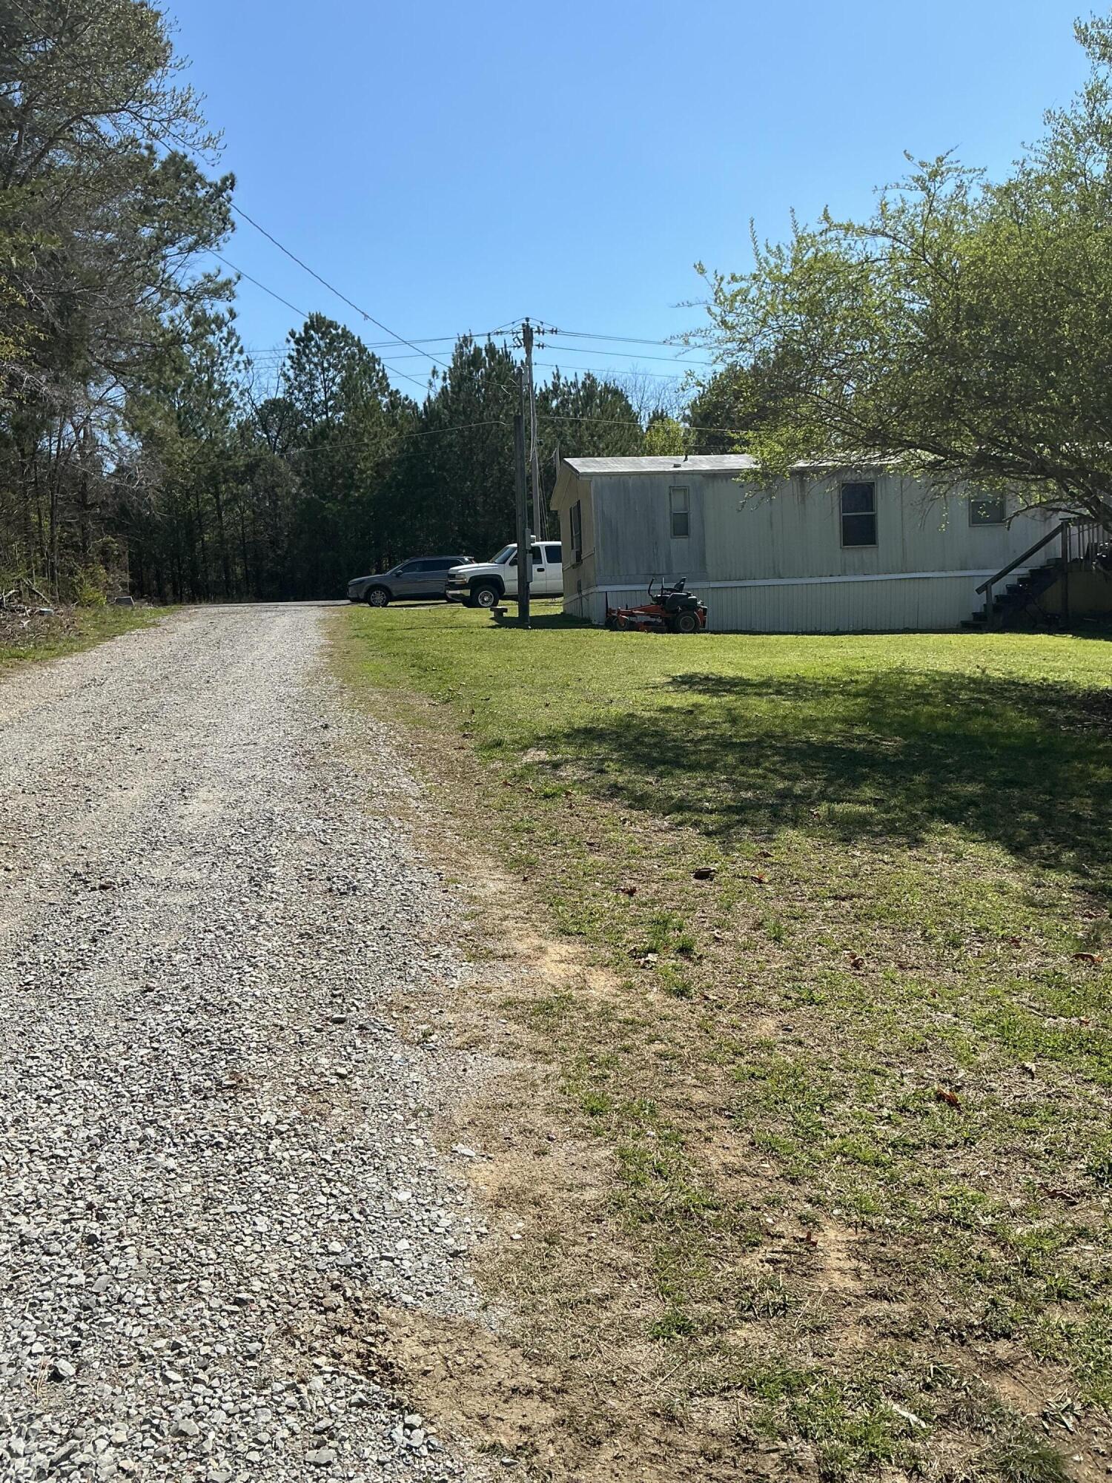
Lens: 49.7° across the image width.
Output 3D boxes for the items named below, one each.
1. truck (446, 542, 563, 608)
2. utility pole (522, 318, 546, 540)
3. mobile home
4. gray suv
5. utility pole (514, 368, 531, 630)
[{"bbox_3d":[-0.365,-4.972,36.000,5.850,1.950,2.030,-4,5,-15],"label":"truck"},{"bbox_3d":[-0.826,-10.911,46.432,0.420,10.700,0.420,-3,5,0],"label":"utility pole"},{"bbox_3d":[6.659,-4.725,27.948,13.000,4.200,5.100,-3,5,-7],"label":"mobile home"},{"bbox_3d":[-4.964,-5.609,42.300,4.650,1.690,1.860,-4,5,-15],"label":"gray suv"},{"bbox_3d":[-0.626,-4.860,24.212,0.260,5.250,0.250,-2,5,0],"label":"utility pole"}]

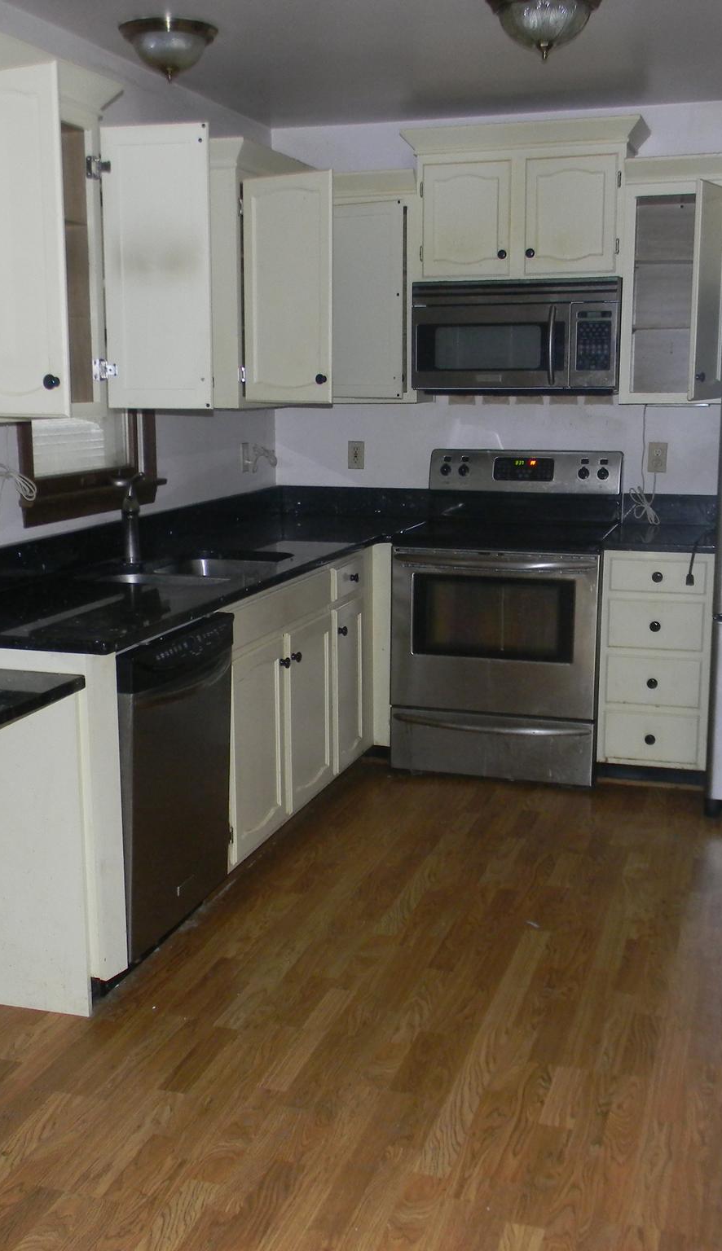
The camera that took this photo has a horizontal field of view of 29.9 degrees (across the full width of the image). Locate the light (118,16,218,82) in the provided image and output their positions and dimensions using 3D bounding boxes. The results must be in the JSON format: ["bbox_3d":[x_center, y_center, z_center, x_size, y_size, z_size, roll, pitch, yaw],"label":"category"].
[{"bbox_3d":[-0.553,-1.647,3.905,0.285,0.149,0.285,0,10,0],"label":"light"}]

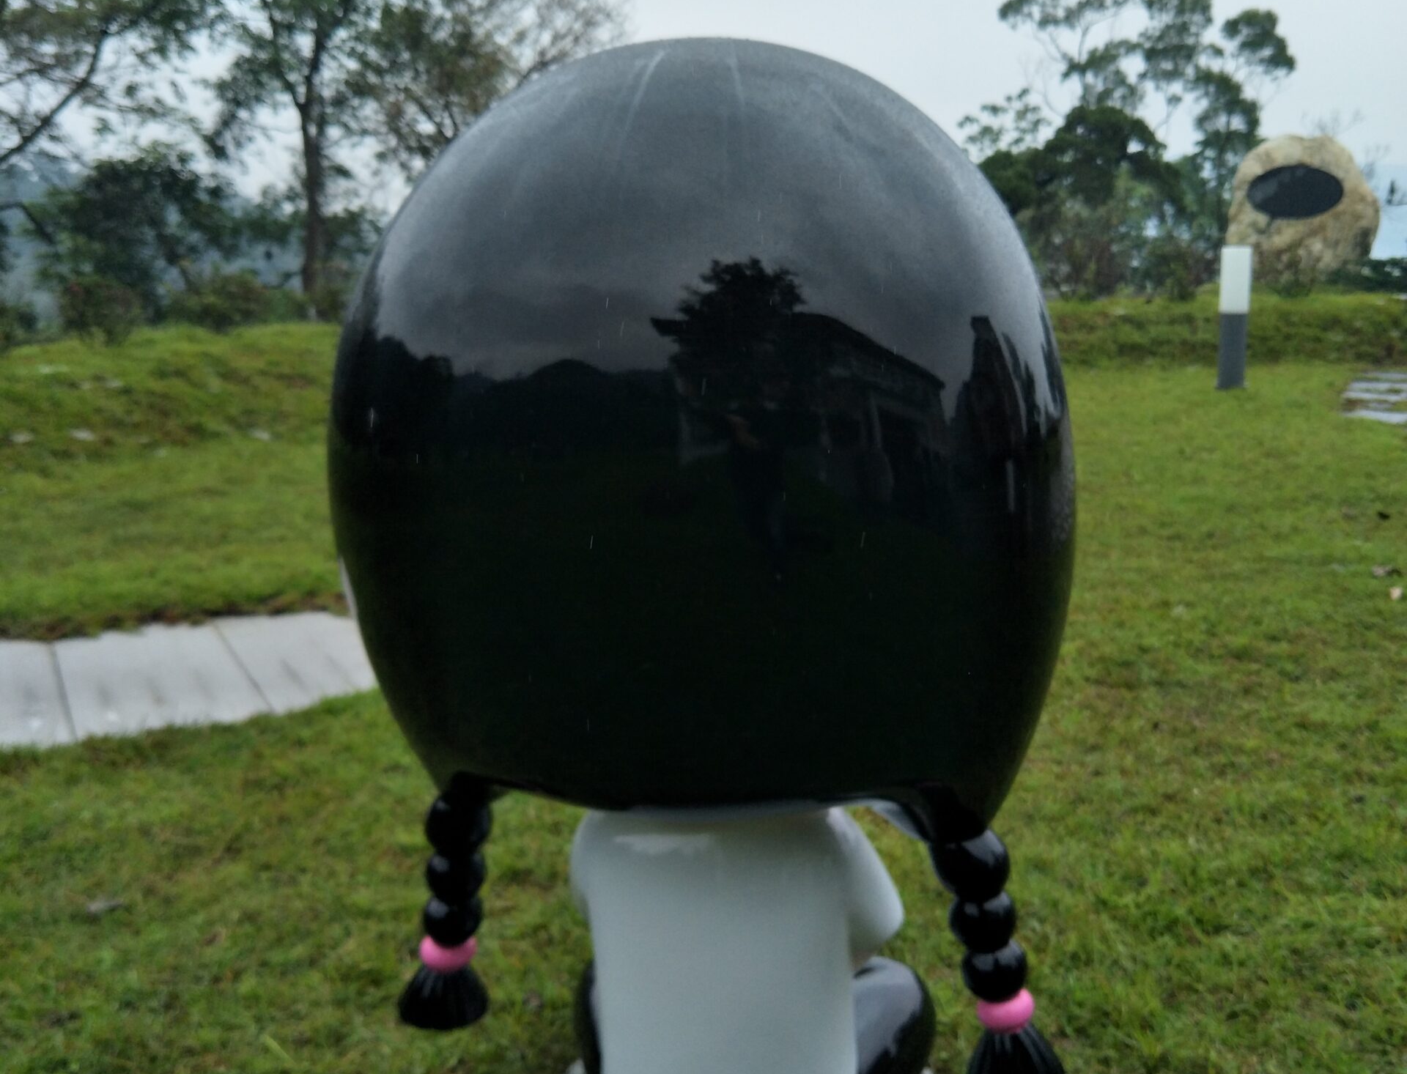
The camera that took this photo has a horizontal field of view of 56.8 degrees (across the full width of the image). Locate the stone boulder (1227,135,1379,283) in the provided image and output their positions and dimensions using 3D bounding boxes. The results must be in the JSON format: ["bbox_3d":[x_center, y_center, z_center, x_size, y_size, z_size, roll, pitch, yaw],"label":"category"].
[{"bbox_3d":[5.214,-2.814,11.300,1.284,1.362,0.950,1,17,14],"label":"stone boulder"}]

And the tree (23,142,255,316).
[{"bbox_3d":[-5.849,-3.171,13.500,2.331,1.800,2.200,-3,16,0],"label":"tree"}]

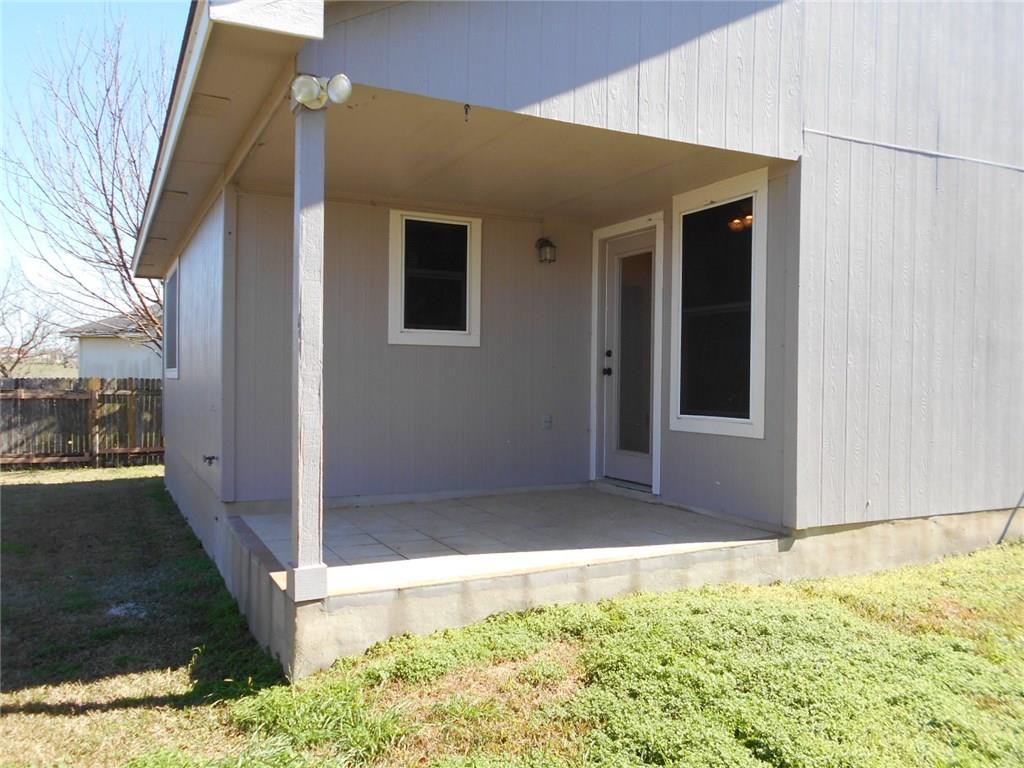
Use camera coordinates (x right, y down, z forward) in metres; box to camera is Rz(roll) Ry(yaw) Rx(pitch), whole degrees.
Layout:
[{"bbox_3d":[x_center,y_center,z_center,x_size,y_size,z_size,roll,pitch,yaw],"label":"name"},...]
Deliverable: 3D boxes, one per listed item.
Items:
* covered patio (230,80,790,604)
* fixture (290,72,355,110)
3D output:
[{"bbox_3d":[-0.116,-0.202,5.003,3.010,2.300,2.270,0,1,-27],"label":"covered patio"},{"bbox_3d":[-0.810,-1.236,3.245,0.256,0.155,0.180,0,1,-27],"label":"fixture"}]

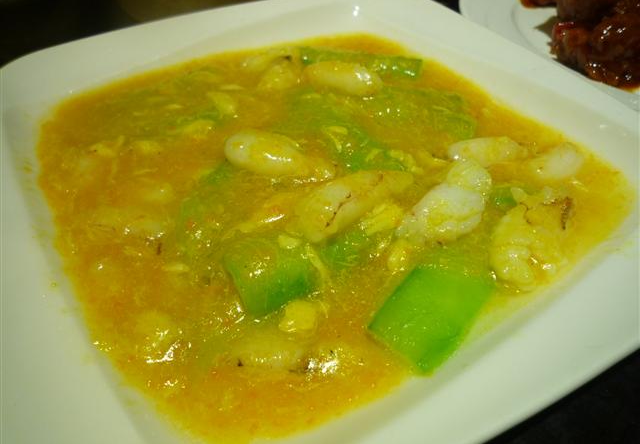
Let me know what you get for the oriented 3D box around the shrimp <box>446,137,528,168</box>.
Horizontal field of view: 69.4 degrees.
[{"bbox_3d":[0.081,-0.034,0.224,0.040,0.015,0.016,-3,46,-5],"label":"shrimp"}]

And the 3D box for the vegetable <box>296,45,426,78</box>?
[{"bbox_3d":[0.024,-0.098,0.283,0.075,0.010,0.017,9,46,6],"label":"vegetable"}]

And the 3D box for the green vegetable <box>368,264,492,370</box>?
[{"bbox_3d":[0.038,0.030,0.156,0.031,0.012,0.036,24,46,32],"label":"green vegetable"}]

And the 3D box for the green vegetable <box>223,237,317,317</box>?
[{"bbox_3d":[-0.018,0.019,0.166,0.027,0.012,0.024,-29,54,-27],"label":"green vegetable"}]

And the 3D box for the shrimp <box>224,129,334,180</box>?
[{"bbox_3d":[-0.019,-0.031,0.214,0.053,0.018,0.021,14,47,11],"label":"shrimp"}]

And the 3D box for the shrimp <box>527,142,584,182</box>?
[{"bbox_3d":[0.112,-0.028,0.219,0.030,0.017,0.018,-17,49,-18],"label":"shrimp"}]

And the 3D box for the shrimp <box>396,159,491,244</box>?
[{"bbox_3d":[0.052,-0.009,0.193,0.053,0.021,0.024,-33,56,-30],"label":"shrimp"}]

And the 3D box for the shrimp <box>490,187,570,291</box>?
[{"bbox_3d":[0.083,0.005,0.181,0.026,0.021,0.054,24,50,20],"label":"shrimp"}]

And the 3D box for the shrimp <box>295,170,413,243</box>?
[{"bbox_3d":[0.015,-0.007,0.192,0.057,0.019,0.022,-26,52,-25],"label":"shrimp"}]

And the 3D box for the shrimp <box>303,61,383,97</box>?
[{"bbox_3d":[0.013,-0.082,0.264,0.045,0.018,0.020,13,47,10],"label":"shrimp"}]

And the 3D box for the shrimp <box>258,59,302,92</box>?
[{"bbox_3d":[-0.024,-0.086,0.269,0.017,0.015,0.032,28,51,22],"label":"shrimp"}]

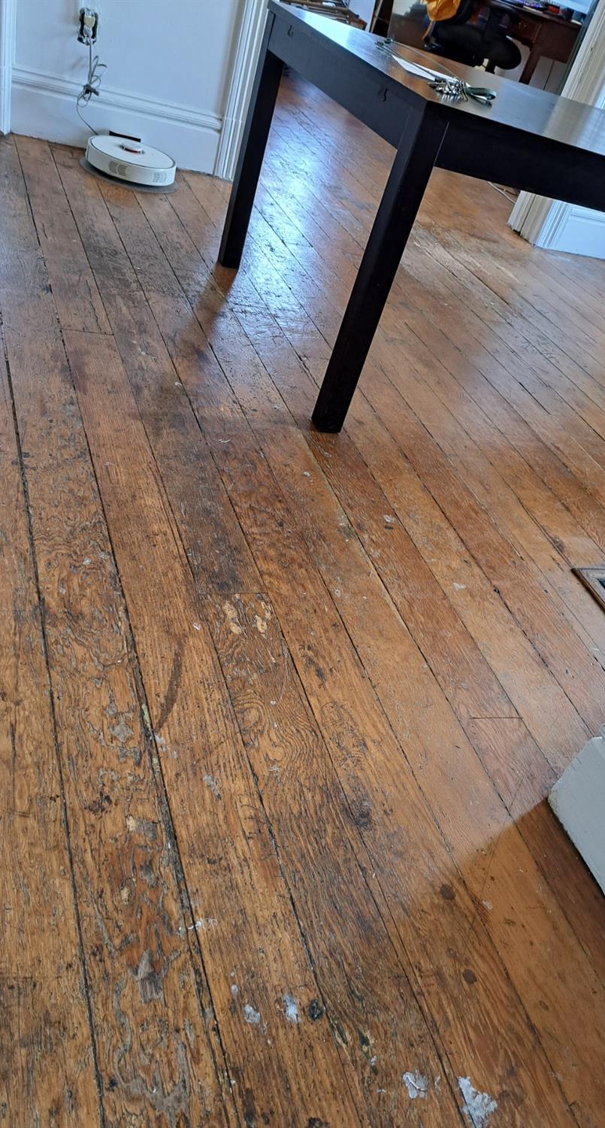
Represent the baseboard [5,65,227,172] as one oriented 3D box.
[{"bbox_3d":[-0.758,-1.834,3.257,0.847,0.235,0.030,0,42,-22],"label":"baseboard"}]

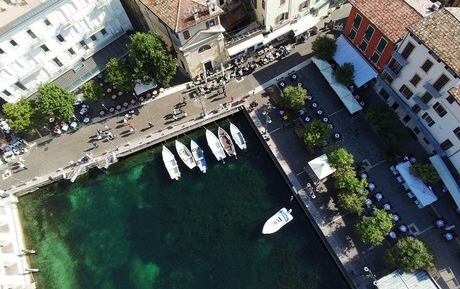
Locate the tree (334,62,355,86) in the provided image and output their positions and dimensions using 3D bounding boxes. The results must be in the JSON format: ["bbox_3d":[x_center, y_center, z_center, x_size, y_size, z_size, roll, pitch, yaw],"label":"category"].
[{"bbox_3d":[19.165,-11.252,49.691,3.600,5.600,3.600,-26,66,-6],"label":"tree"}]

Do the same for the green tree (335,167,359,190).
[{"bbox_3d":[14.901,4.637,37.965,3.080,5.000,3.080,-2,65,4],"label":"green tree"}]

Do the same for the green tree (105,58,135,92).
[{"bbox_3d":[-17.238,-10.630,46.977,4.830,6.600,4.830,-27,66,-7],"label":"green tree"}]

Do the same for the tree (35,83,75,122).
[{"bbox_3d":[-26.442,-6.028,45.563,6.100,6.800,6.100,-27,66,-7],"label":"tree"}]

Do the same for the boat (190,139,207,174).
[{"bbox_3d":[-5.447,1.979,50.258,1.900,1.300,6.910,-22,65,-5],"label":"boat"}]

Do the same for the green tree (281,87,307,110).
[{"bbox_3d":[9.442,-6.526,43.596,3.770,5.000,3.770,-2,65,4],"label":"green tree"}]

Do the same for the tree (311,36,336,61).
[{"bbox_3d":[15.058,-14.987,46.998,3.950,5.000,3.950,-2,65,4],"label":"tree"}]

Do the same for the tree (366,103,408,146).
[{"bbox_3d":[23.421,-2.757,44.971,5.400,6.200,7.200,-26,66,-6],"label":"tree"}]

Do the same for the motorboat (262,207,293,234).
[{"bbox_3d":[7.251,11.759,44.435,5.860,1.400,2.150,-36,67,-10],"label":"motorboat"}]

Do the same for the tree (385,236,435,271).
[{"bbox_3d":[22.601,14.114,37.519,5.500,6.100,5.500,-2,66,5],"label":"tree"}]

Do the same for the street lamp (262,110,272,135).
[{"bbox_3d":[5.799,-3.199,46.508,0.550,7.200,2.100,-27,66,-7],"label":"street lamp"}]

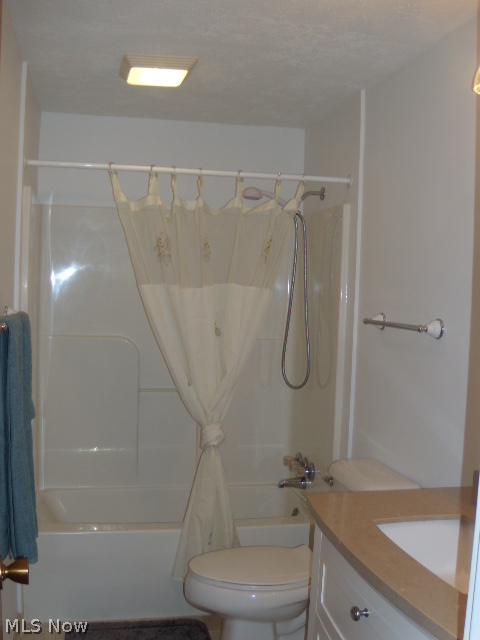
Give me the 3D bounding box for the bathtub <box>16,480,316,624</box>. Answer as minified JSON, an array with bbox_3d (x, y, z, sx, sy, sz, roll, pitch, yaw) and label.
[{"bbox_3d":[-0.307,1.093,3.308,1.402,0.394,0.705,1,4,-11],"label":"bathtub"}]

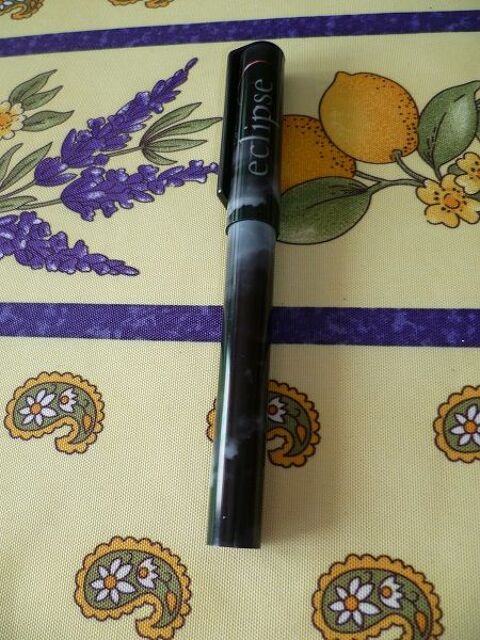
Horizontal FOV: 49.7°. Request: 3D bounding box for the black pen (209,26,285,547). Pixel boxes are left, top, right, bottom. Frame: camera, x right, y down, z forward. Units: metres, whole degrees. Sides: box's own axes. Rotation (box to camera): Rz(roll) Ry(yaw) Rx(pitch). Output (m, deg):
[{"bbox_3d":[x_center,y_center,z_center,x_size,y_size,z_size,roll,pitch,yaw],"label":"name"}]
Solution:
[{"bbox_3d":[0.002,-0.016,0.132,0.017,0.014,0.135,1,69,8],"label":"black pen"}]

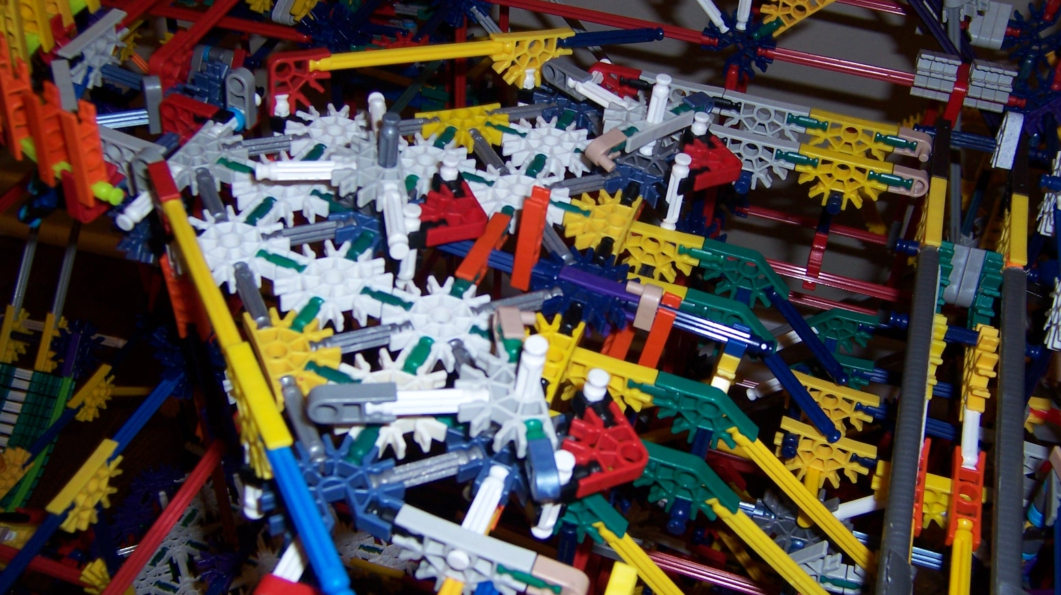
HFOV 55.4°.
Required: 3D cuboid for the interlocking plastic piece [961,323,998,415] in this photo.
[{"bbox_3d":[0.176,0.025,0.395,0.006,0.024,0.037,15,54,13],"label":"interlocking plastic piece"}]

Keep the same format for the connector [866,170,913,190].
[{"bbox_3d":[0.146,-0.049,0.410,0.017,0.006,0.006,15,42,13],"label":"connector"}]

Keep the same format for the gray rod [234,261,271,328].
[{"bbox_3d":[-0.087,0.001,0.317,0.006,0.006,0.033,-13,47,-24],"label":"gray rod"}]

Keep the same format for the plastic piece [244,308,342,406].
[{"bbox_3d":[-0.069,0.017,0.303,0.023,0.006,0.037,-13,47,-24],"label":"plastic piece"}]

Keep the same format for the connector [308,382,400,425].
[{"bbox_3d":[-0.046,0.029,0.263,0.024,0.009,0.006,-3,44,-15],"label":"connector"}]

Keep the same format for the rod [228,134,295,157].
[{"bbox_3d":[-0.098,-0.057,0.378,0.033,0.006,0.006,-13,47,-24],"label":"rod"}]

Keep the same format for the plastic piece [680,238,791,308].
[{"bbox_3d":[0.080,-0.008,0.387,0.040,0.024,0.006,15,42,13],"label":"plastic piece"}]

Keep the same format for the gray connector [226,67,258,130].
[{"bbox_3d":[-0.113,-0.078,0.397,0.009,0.023,0.006,19,43,9],"label":"gray connector"}]

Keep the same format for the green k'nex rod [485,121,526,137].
[{"bbox_3d":[-0.010,-0.068,0.410,0.018,0.006,0.006,19,42,8],"label":"green k'nex rod"}]

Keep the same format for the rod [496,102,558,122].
[{"bbox_3d":[-0.004,-0.078,0.425,0.033,0.006,0.006,-13,47,-24],"label":"rod"}]

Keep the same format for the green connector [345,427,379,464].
[{"bbox_3d":[-0.046,0.041,0.281,0.006,0.006,0.017,19,42,8],"label":"green connector"}]

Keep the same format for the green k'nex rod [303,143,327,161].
[{"bbox_3d":[-0.081,-0.051,0.379,0.006,0.006,0.017,19,42,9],"label":"green k'nex rod"}]

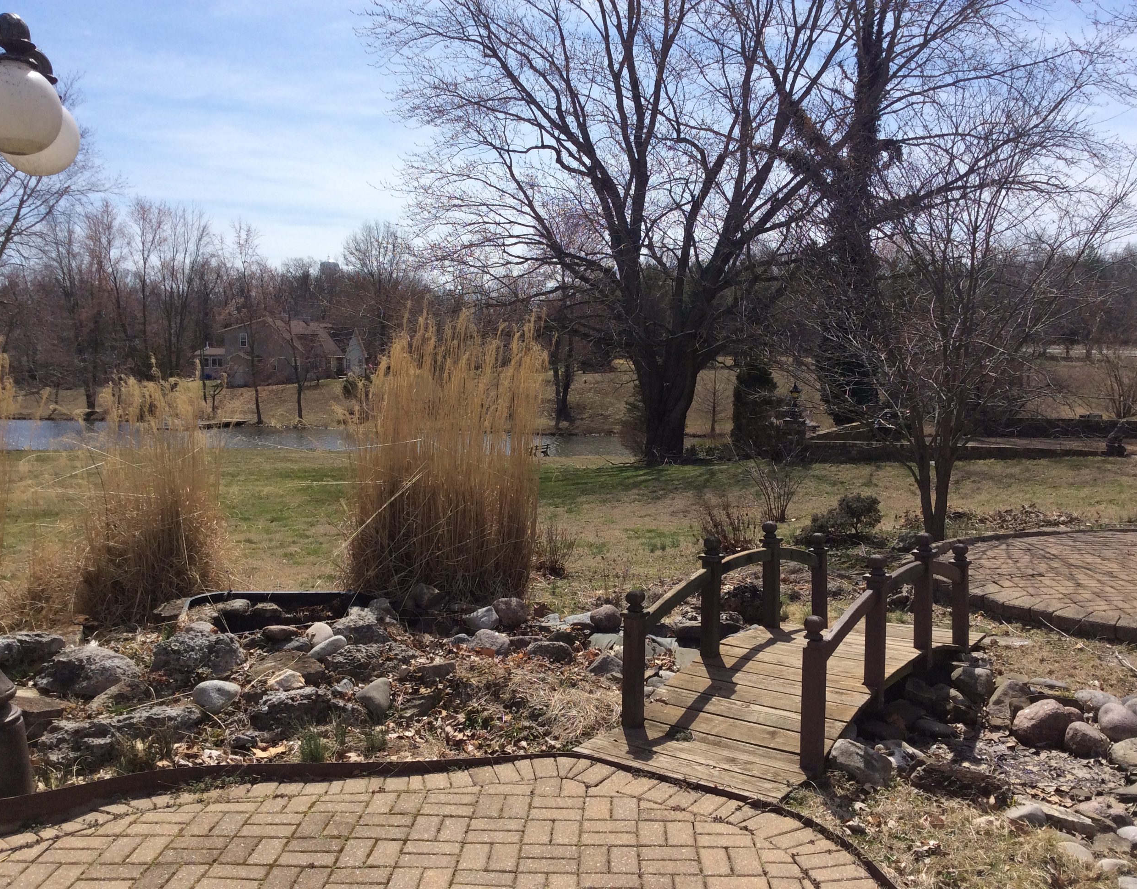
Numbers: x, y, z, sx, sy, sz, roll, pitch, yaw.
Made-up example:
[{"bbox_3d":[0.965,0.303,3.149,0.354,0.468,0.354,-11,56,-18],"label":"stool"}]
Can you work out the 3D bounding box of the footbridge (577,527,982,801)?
[{"bbox_3d":[1.246,0.857,5.519,0.930,0.810,2.980,3,5,34],"label":"footbridge"}]

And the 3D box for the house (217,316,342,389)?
[{"bbox_3d":[-32.500,-10.300,124.000,10.800,7.700,11.500,1,4,12],"label":"house"}]

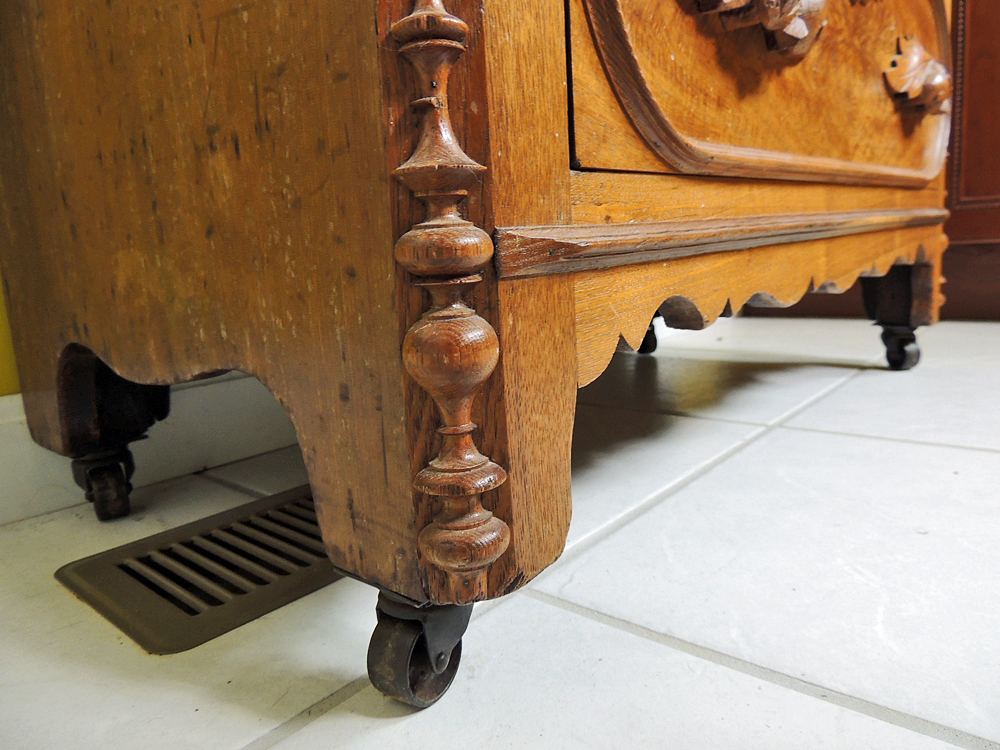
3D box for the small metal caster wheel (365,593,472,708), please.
[{"bbox_3d":[-0.028,0.097,0.258,0.025,0.042,0.042,2,12,32],"label":"small metal caster wheel"}]

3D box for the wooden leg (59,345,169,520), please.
[{"bbox_3d":[-0.258,0.039,0.450,0.084,0.126,0.062,4,13,42],"label":"wooden leg"}]

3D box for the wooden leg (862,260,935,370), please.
[{"bbox_3d":[0.429,-0.064,0.746,0.068,0.115,0.060,4,13,42],"label":"wooden leg"}]

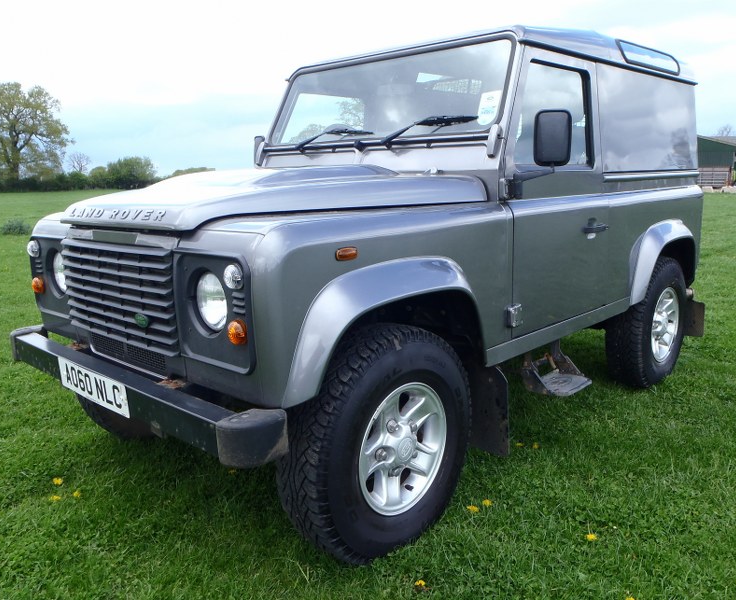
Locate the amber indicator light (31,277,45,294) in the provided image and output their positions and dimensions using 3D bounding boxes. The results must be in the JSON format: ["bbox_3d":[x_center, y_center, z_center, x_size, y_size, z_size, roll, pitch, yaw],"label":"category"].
[{"bbox_3d":[-1.381,-0.068,2.718,0.073,0.073,0.045,9,14,43],"label":"amber indicator light"}]

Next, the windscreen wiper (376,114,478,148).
[{"bbox_3d":[0.246,-0.703,2.704,0.490,0.125,0.050,9,-14,43],"label":"windscreen wiper"}]

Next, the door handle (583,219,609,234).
[{"bbox_3d":[1.041,-0.337,2.970,0.060,0.080,0.170,9,14,43],"label":"door handle"}]

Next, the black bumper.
[{"bbox_3d":[-0.876,0.278,2.268,1.720,0.120,0.190,9,14,43],"label":"black bumper"}]

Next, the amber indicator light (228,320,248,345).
[{"bbox_3d":[-0.352,0.087,1.752,0.073,0.073,0.045,9,14,43],"label":"amber indicator light"}]

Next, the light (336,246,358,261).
[{"bbox_3d":[-0.059,-0.133,1.863,0.025,0.037,0.078,9,15,43],"label":"light"}]

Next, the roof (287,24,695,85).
[{"bbox_3d":[0.784,-1.355,3.777,1.480,0.210,2.080,9,15,43],"label":"roof"}]

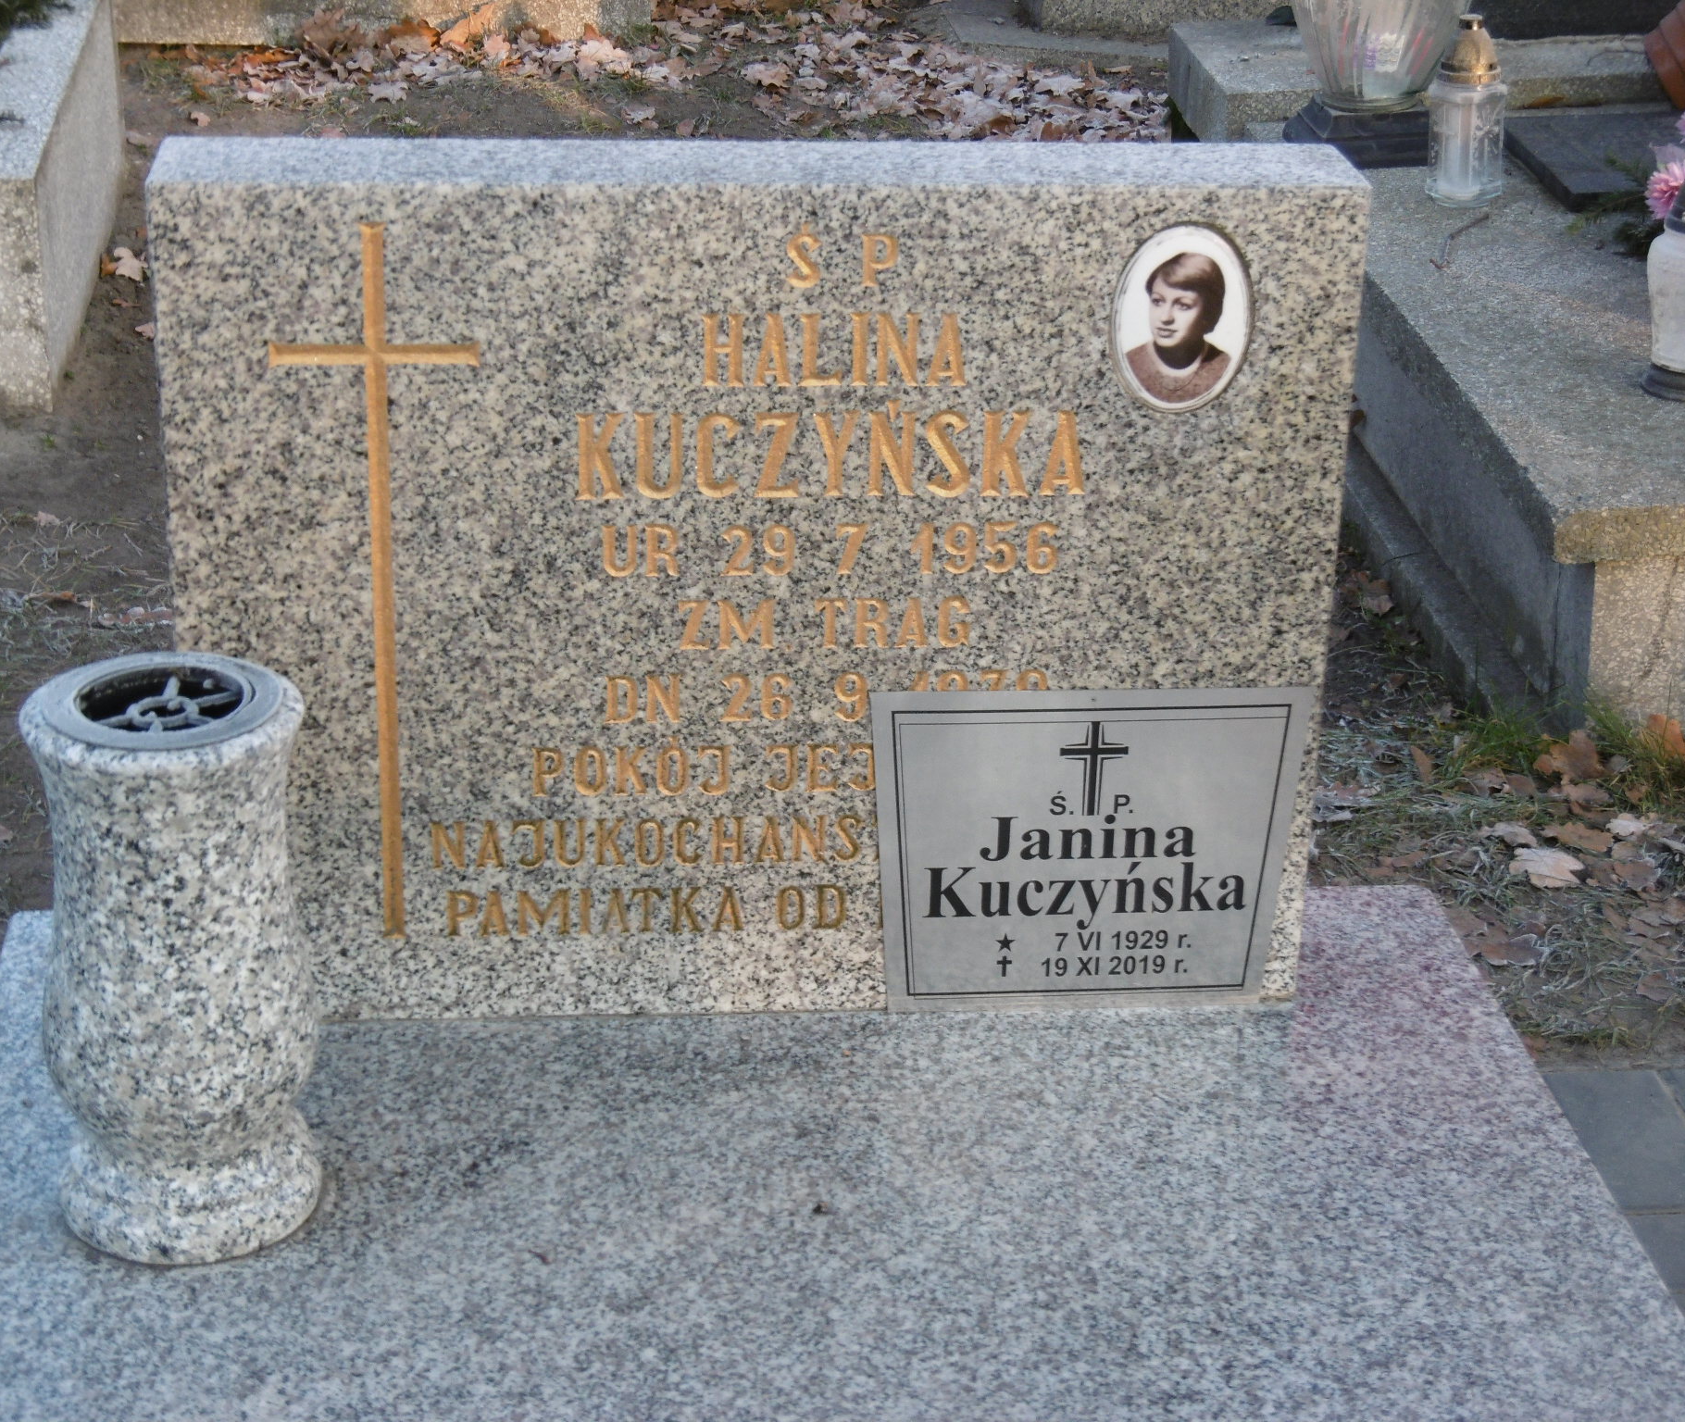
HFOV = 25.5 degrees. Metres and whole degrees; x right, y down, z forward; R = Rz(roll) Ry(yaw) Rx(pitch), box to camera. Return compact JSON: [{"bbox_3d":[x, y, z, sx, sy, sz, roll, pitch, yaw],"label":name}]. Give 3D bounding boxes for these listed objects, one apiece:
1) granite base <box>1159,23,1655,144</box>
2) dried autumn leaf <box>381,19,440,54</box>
[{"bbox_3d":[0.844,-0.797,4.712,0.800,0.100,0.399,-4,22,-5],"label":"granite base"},{"bbox_3d":[-0.647,-1.008,5.568,0.088,0.045,0.065,-1,22,-6],"label":"dried autumn leaf"}]

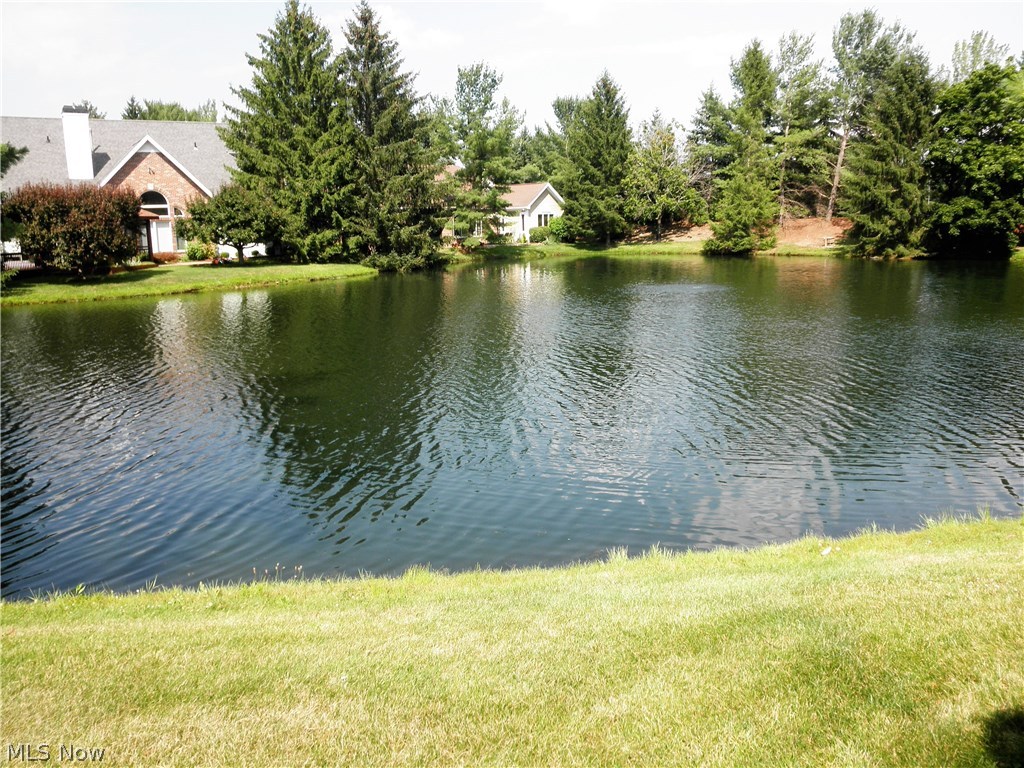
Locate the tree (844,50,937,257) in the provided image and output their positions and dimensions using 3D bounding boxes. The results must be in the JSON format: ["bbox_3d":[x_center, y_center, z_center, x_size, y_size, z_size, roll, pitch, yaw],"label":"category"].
[{"bbox_3d":[26.858,-16.184,58.965,6.690,14.230,6.360,-1,12,0],"label":"tree"}]

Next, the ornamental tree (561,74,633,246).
[{"bbox_3d":[6.657,-17.583,65.267,5.990,13.170,5.690,-1,12,0],"label":"ornamental tree"}]

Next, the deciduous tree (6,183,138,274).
[{"bbox_3d":[-25.599,-8.948,48.143,8.010,5.370,6.010,-1,12,0],"label":"deciduous tree"}]

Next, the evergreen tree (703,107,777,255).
[{"bbox_3d":[16.556,-14.676,60.294,5.390,10.540,5.120,-1,12,0],"label":"evergreen tree"}]

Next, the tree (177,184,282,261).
[{"bbox_3d":[-18.239,-10.339,53.485,6.840,4.940,6.150,-1,12,0],"label":"tree"}]

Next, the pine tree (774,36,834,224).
[{"bbox_3d":[24.320,-21.136,69.138,4.840,15.380,5.080,-1,12,0],"label":"pine tree"}]

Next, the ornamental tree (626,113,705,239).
[{"bbox_3d":[12.514,-16.945,67.978,6.570,10.200,5.910,-1,12,0],"label":"ornamental tree"}]

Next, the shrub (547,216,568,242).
[{"bbox_3d":[3.660,-12.251,65.911,1.990,2.110,1.790,-1,12,0],"label":"shrub"}]

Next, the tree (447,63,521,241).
[{"bbox_3d":[-2.156,-17.344,62.741,5.600,13.230,5.320,-1,12,0],"label":"tree"}]

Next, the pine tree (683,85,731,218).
[{"bbox_3d":[17.768,-20.993,75.295,4.910,11.490,4.660,-1,12,0],"label":"pine tree"}]

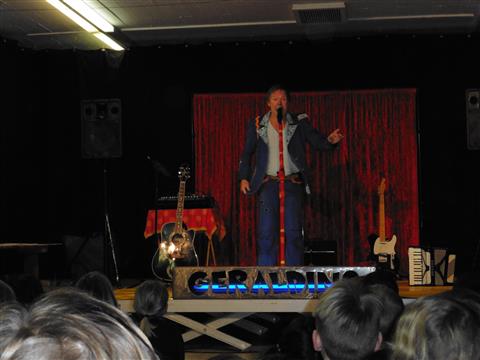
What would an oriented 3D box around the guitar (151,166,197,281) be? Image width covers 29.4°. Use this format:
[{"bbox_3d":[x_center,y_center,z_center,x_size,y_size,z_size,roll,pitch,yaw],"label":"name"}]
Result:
[{"bbox_3d":[-0.545,0.369,7.850,0.405,1.030,0.120,5,-12,-3],"label":"guitar"}]

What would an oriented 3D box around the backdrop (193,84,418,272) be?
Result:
[{"bbox_3d":[0.660,0.048,9.150,2.230,1.880,0.150,-1,-2,4],"label":"backdrop"}]

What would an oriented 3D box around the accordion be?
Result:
[{"bbox_3d":[1.662,0.747,7.900,0.390,0.335,0.190,-1,-2,3],"label":"accordion"}]

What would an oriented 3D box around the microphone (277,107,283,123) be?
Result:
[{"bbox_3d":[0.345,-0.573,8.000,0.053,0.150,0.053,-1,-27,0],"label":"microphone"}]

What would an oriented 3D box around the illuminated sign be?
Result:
[{"bbox_3d":[0.264,0.786,7.000,1.530,0.245,0.140,-1,-3,6],"label":"illuminated sign"}]

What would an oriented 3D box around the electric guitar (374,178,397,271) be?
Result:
[{"bbox_3d":[1.364,0.461,8.700,0.325,0.980,0.070,-1,-11,3],"label":"electric guitar"}]

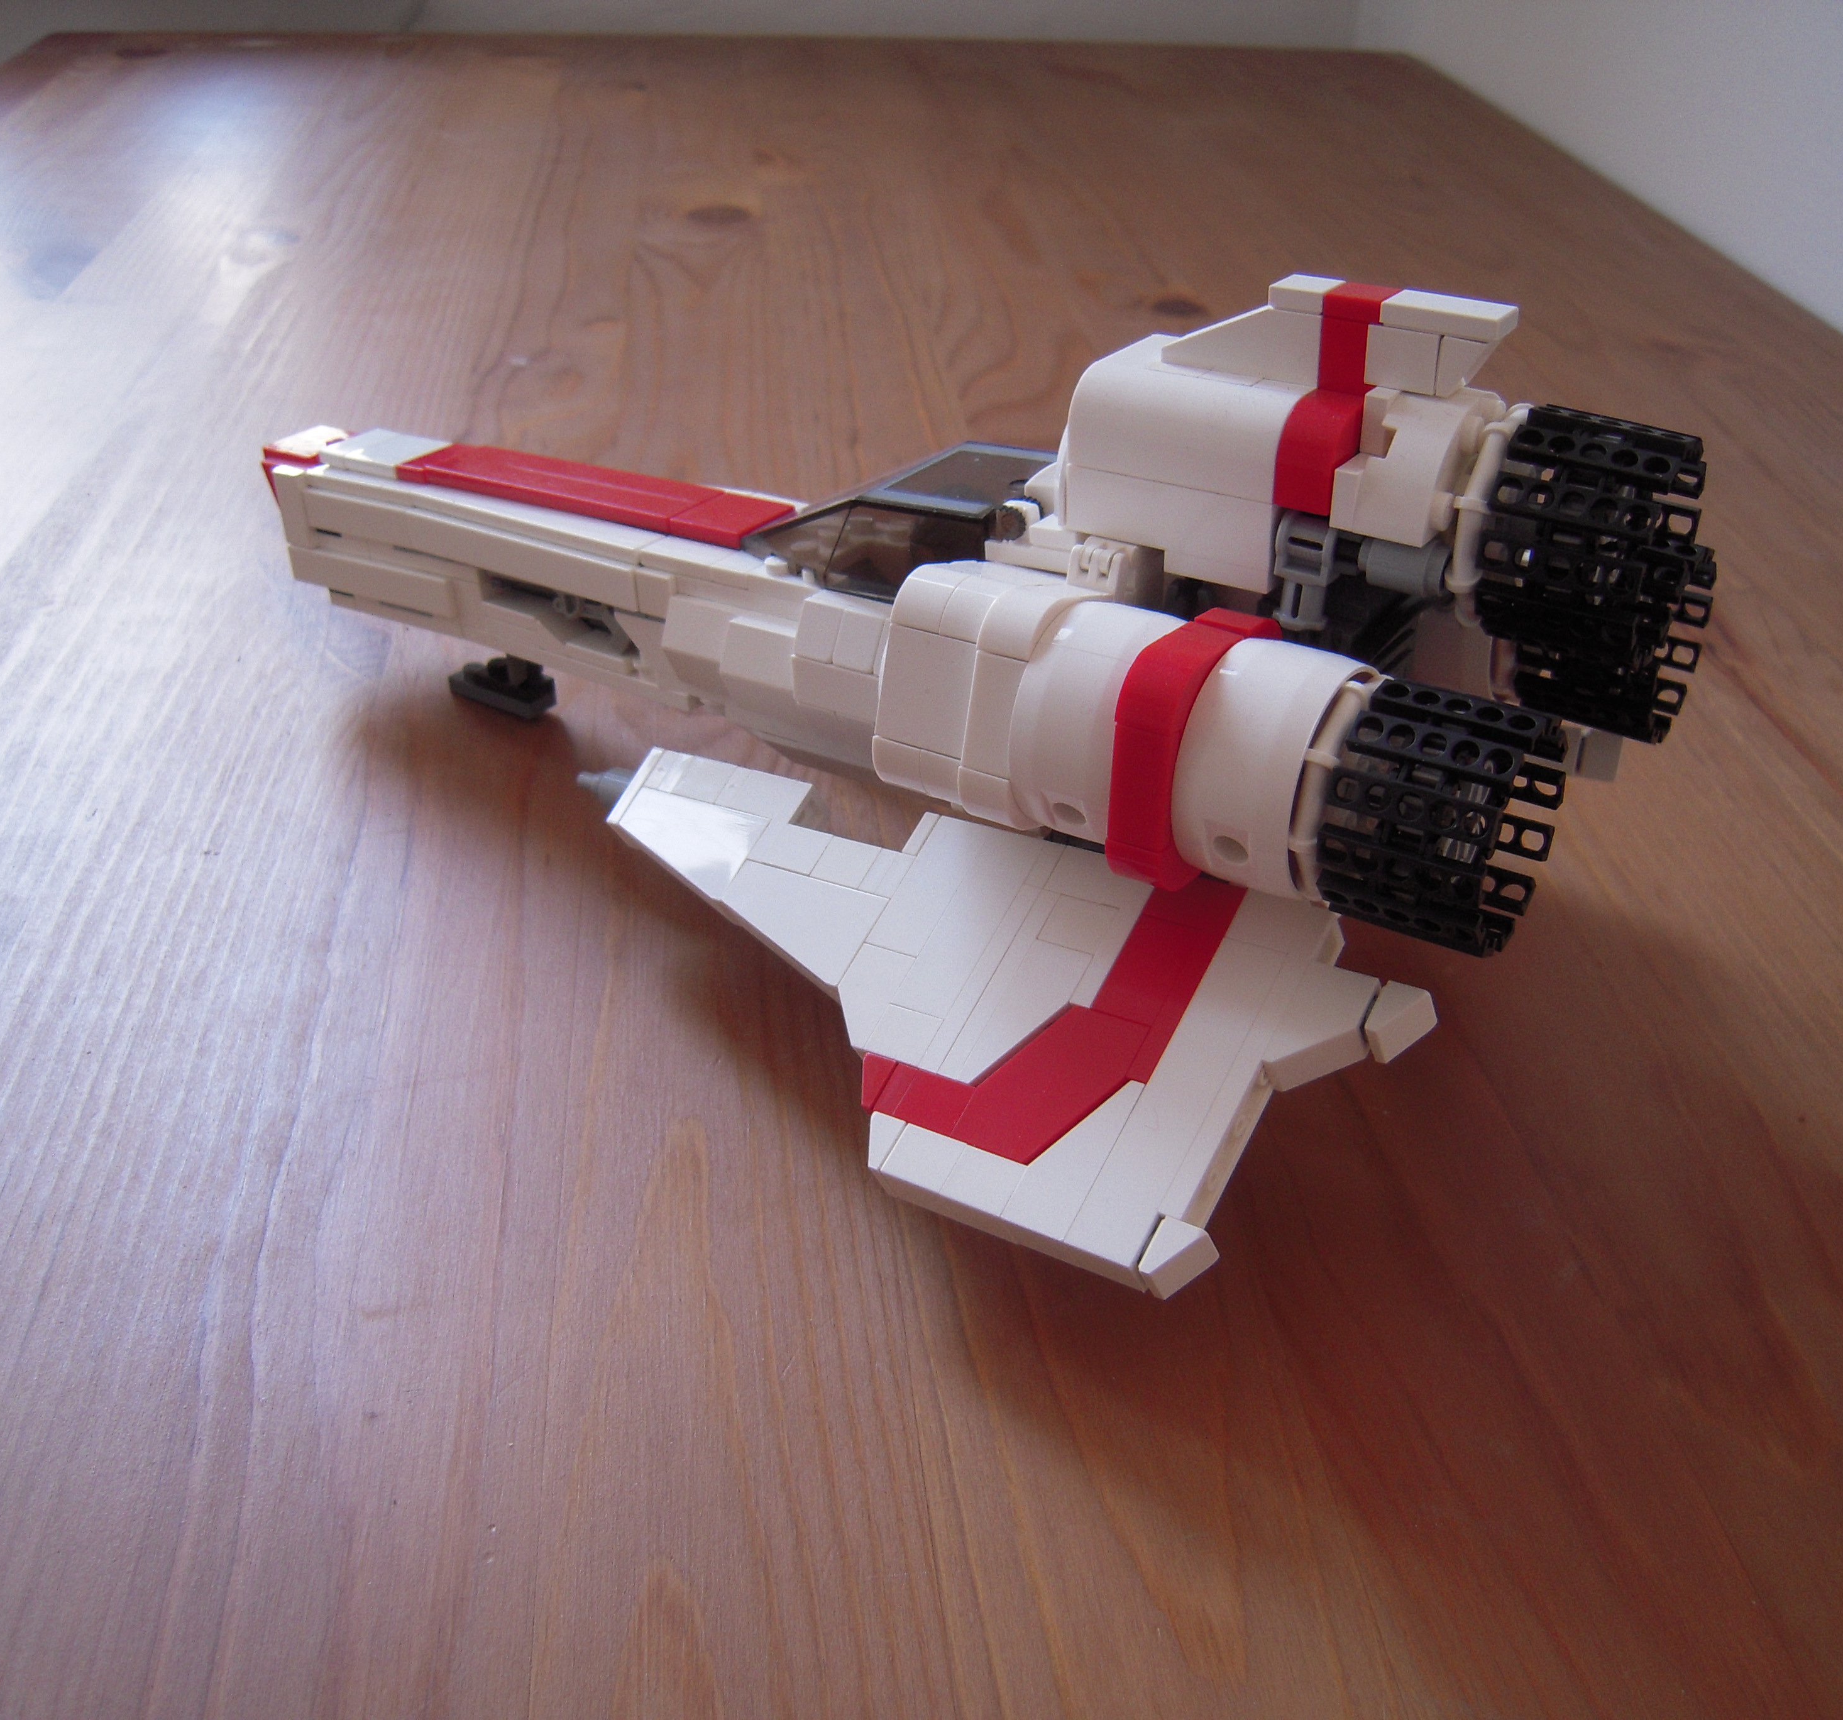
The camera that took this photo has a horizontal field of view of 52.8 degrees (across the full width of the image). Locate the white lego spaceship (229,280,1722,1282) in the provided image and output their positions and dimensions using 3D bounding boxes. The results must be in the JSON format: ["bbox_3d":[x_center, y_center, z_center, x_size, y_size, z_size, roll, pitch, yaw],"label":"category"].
[{"bbox_3d":[-0.019,-0.053,0.318,0.278,0.115,0.168,19,37,30],"label":"white lego spaceship"}]

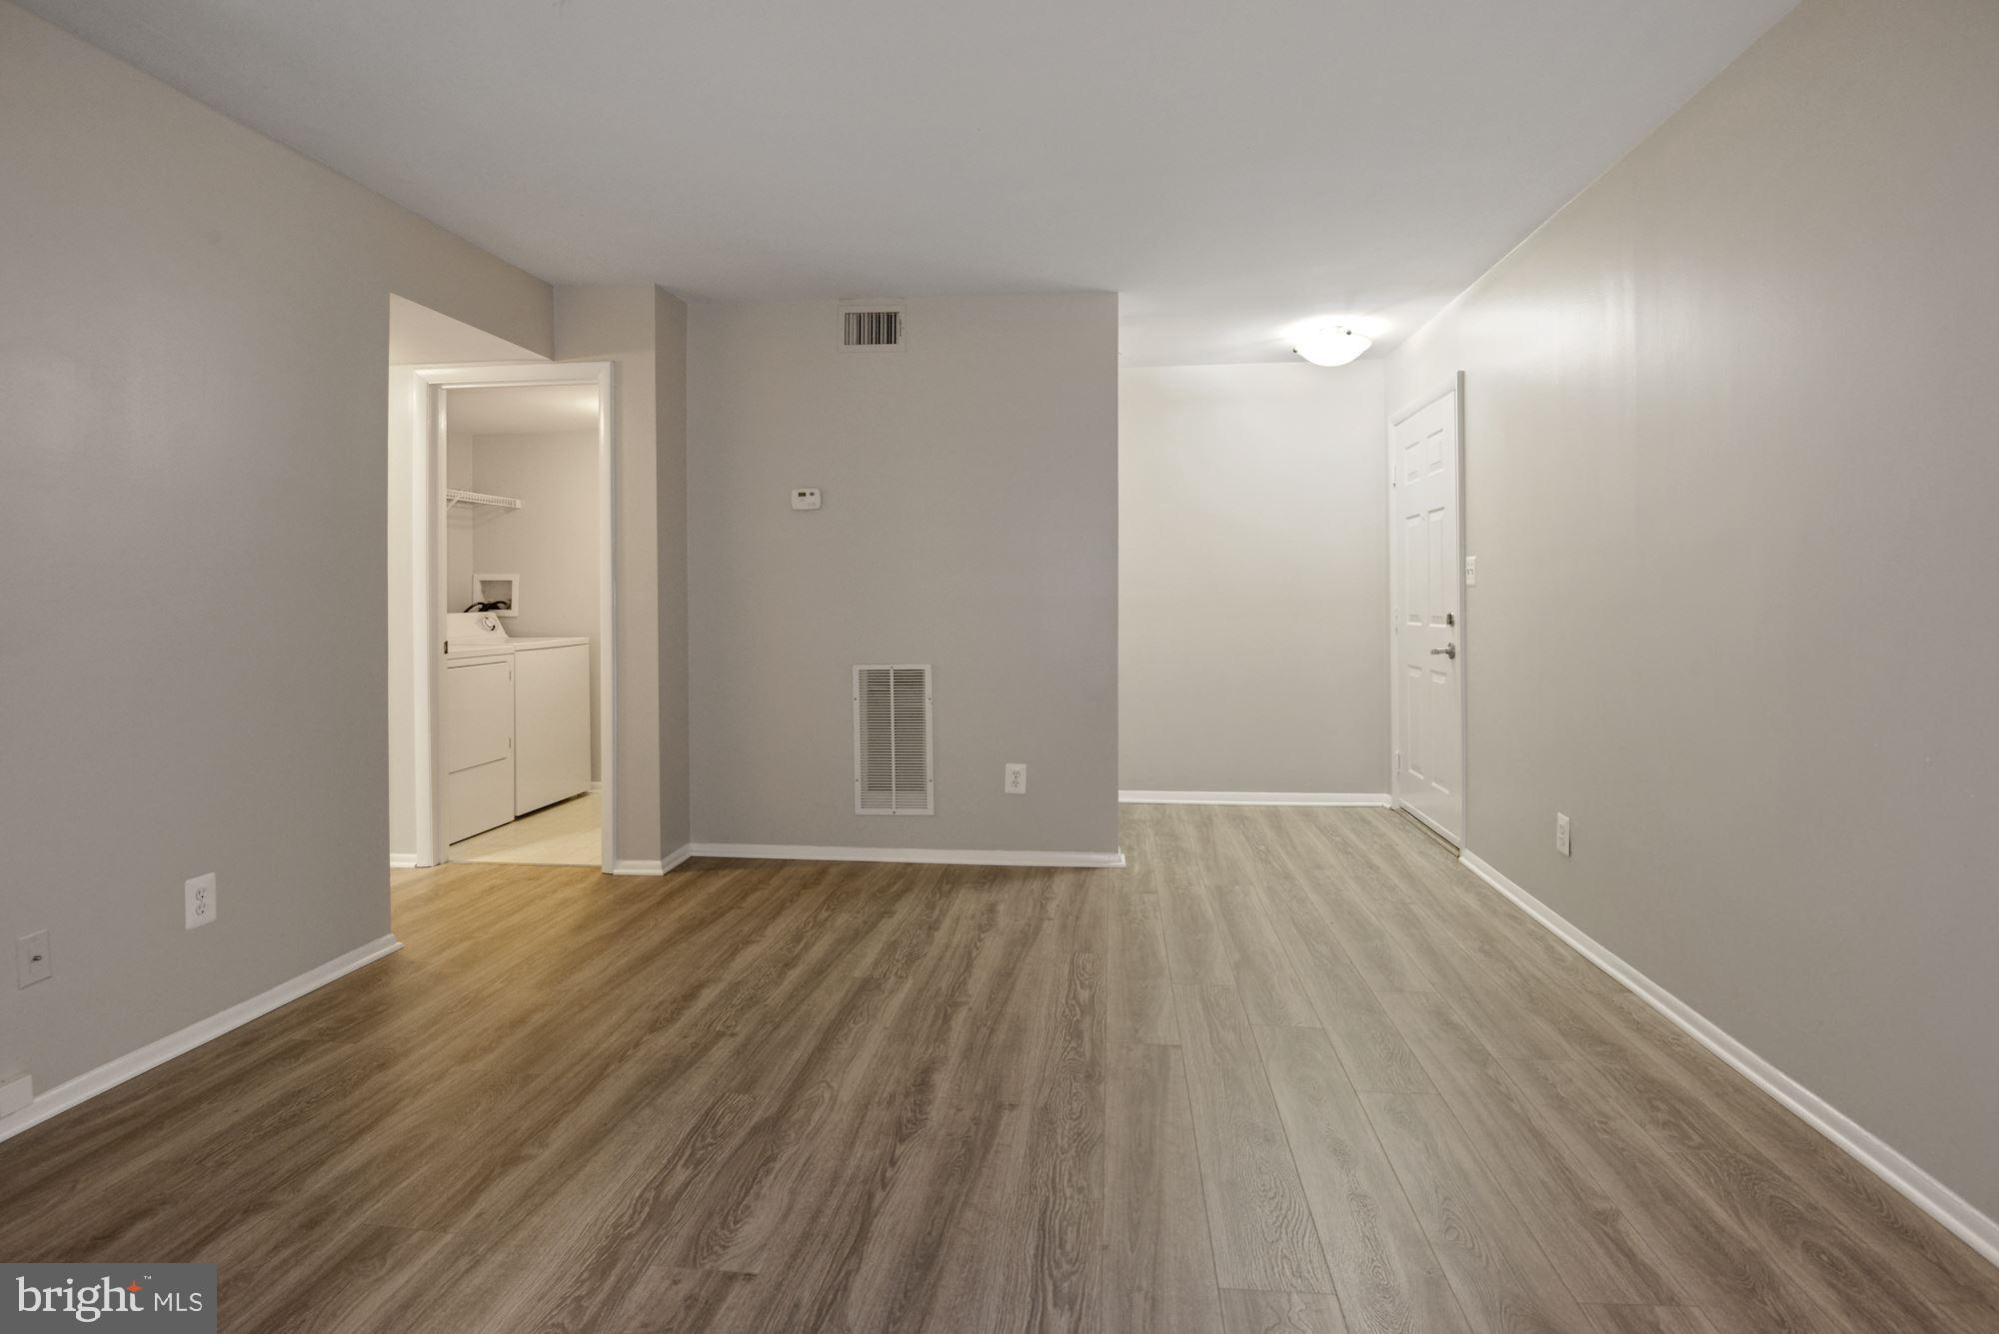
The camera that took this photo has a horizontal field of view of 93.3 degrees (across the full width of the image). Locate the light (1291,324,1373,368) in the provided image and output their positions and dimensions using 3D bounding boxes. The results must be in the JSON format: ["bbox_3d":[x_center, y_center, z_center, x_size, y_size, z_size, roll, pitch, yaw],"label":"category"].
[{"bbox_3d":[1.596,-1.536,4.531,0.402,0.141,0.402,0,4,7],"label":"light"}]

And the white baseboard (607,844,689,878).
[{"bbox_3d":[-1.499,0.834,4.125,0.251,0.065,0.291,0,4,7],"label":"white baseboard"}]

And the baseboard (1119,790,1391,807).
[{"bbox_3d":[1.414,0.746,5.338,1.477,0.067,0.020,0,4,7],"label":"baseboard"}]

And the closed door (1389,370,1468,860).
[{"bbox_3d":[2.085,-0.260,4.623,0.060,2.090,1.005,0,4,7],"label":"closed door"}]

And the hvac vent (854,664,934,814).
[{"bbox_3d":[-0.464,0.321,4.151,0.354,0.661,0.022,0,4,7],"label":"hvac vent"}]

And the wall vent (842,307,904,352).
[{"bbox_3d":[-0.546,-1.448,4.051,0.286,0.199,0.022,0,4,7],"label":"wall vent"}]

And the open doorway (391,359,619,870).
[{"bbox_3d":[-2.105,-0.210,4.091,0.899,2.141,0.121,0,4,7],"label":"open doorway"}]

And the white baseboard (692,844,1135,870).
[{"bbox_3d":[-0.431,0.827,4.174,1.960,0.063,0.022,0,4,7],"label":"white baseboard"}]

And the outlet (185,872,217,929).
[{"bbox_3d":[-2.075,0.610,2.454,0.009,0.123,0.080,0,4,7],"label":"outlet"}]

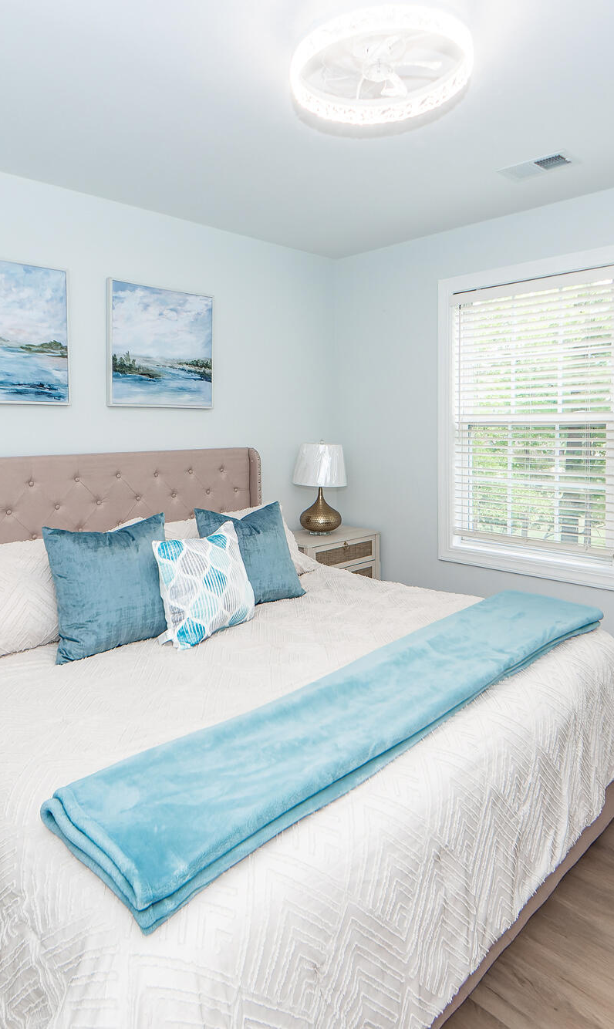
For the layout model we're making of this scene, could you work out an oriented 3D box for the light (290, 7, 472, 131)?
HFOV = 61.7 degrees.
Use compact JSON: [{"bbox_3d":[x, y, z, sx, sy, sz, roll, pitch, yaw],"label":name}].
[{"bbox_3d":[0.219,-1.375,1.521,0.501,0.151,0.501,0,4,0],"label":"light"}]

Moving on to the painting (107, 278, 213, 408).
[{"bbox_3d":[-0.800,-0.944,2.904,0.632,0.683,0.045,-3,5,-39],"label":"painting"}]

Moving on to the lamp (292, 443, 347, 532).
[{"bbox_3d":[0.096,-0.174,3.405,0.332,0.619,0.332,0,4,0],"label":"lamp"}]

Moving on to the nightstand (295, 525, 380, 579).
[{"bbox_3d":[0.113,0.486,3.419,0.616,0.660,0.396,-3,5,-39],"label":"nightstand"}]

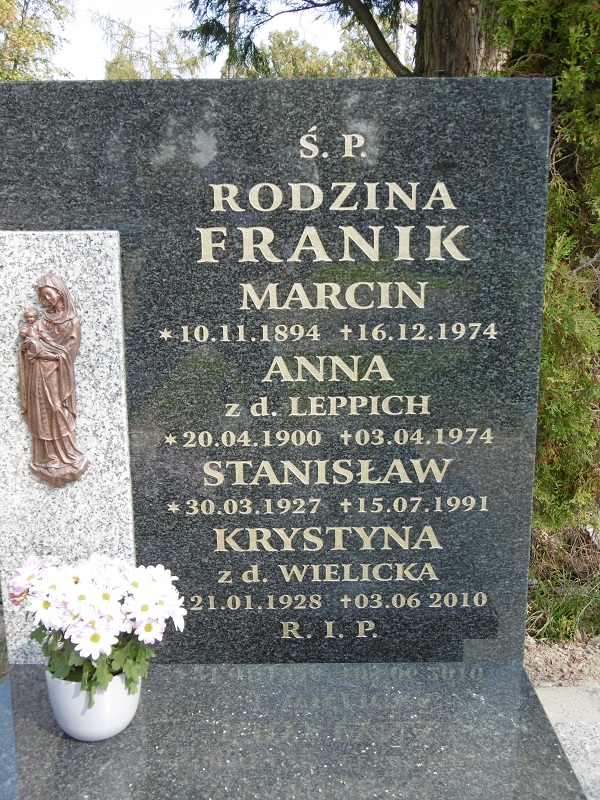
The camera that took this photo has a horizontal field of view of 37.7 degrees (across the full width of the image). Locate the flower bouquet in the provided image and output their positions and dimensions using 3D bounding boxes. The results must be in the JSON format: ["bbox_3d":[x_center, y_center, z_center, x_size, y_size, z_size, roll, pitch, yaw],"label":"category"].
[{"bbox_3d":[-0.298,0.339,1.298,0.260,0.210,0.245,-1,12,0],"label":"flower bouquet"}]

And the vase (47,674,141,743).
[{"bbox_3d":[-0.306,0.439,1.319,0.140,0.109,0.140,-1,12,0],"label":"vase"}]

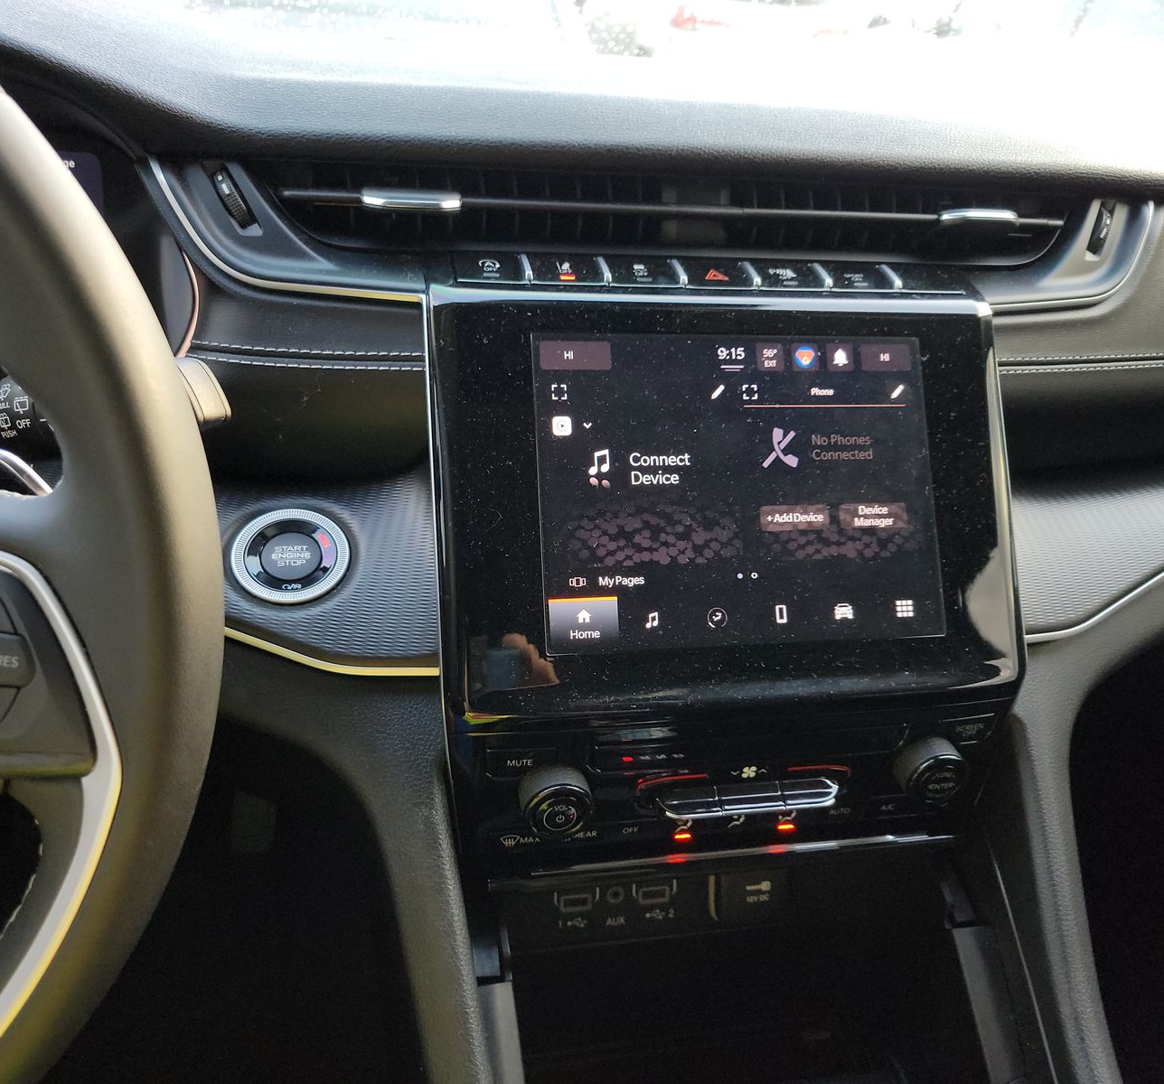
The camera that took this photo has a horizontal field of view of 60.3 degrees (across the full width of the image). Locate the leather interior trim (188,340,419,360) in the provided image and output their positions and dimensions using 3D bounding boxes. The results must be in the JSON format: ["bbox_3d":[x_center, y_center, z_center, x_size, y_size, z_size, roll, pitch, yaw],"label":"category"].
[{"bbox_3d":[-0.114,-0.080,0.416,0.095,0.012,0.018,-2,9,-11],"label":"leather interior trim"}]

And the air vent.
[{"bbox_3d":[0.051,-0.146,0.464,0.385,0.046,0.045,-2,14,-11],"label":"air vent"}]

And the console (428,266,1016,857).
[{"bbox_3d":[0.061,0.010,0.433,0.247,0.237,0.075,-2,0,-11],"label":"console"}]

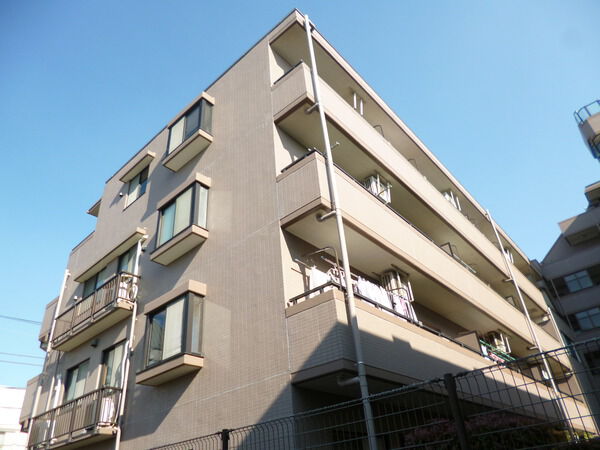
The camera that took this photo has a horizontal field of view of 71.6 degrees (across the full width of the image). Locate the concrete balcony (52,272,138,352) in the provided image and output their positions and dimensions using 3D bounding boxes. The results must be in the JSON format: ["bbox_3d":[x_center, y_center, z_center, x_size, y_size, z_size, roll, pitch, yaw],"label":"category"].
[{"bbox_3d":[-5.530,2.368,11.061,3.450,0.860,0.475,-30,-41,31],"label":"concrete balcony"}]

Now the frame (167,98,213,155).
[{"bbox_3d":[-3.017,-2.519,11.401,1.532,1.274,0.401,-30,-41,31],"label":"frame"}]

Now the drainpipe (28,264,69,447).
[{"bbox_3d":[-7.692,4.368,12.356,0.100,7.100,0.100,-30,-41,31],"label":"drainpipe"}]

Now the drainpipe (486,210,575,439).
[{"bbox_3d":[8.346,3.544,15.112,0.120,10.650,0.120,-30,-41,31],"label":"drainpipe"}]

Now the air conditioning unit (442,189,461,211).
[{"bbox_3d":[6.040,-0.842,16.577,0.380,0.680,0.760,-30,-41,31],"label":"air conditioning unit"}]

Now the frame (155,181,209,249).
[{"bbox_3d":[-2.746,-0.114,9.714,1.456,1.274,0.401,-30,-41,31],"label":"frame"}]

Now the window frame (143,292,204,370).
[{"bbox_3d":[-2.471,2.141,8.112,1.401,1.245,0.401,-30,-41,31],"label":"window frame"}]

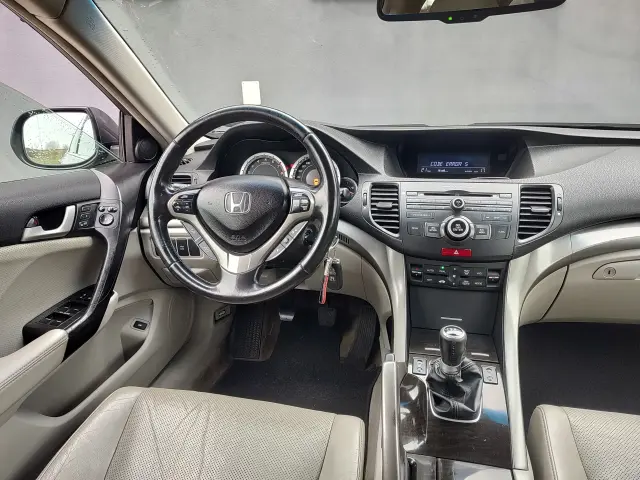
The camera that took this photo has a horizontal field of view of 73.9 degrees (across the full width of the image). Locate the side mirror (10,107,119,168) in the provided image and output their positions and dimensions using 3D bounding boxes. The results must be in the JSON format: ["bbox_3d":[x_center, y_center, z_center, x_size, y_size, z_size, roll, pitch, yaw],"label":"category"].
[{"bbox_3d":[-0.623,-0.252,1.045,0.215,0.145,0.110,-2,19,0],"label":"side mirror"}]

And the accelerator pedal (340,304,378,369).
[{"bbox_3d":[0.130,0.312,1.360,0.068,0.185,0.040,7,-14,14],"label":"accelerator pedal"}]

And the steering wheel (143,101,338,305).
[{"bbox_3d":[-0.141,-0.065,0.823,0.373,0.373,0.095,4,-2,11],"label":"steering wheel"}]

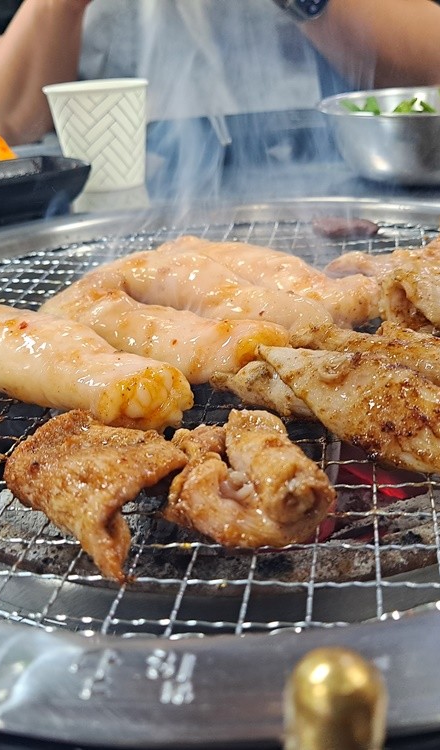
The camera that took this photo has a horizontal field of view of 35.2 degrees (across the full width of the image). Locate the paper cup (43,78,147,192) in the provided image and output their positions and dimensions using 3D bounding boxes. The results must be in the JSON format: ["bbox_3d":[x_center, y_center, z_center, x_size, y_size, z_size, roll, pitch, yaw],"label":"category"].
[{"bbox_3d":[-0.086,-0.172,0.503,0.073,0.070,0.073,-8,26,-7],"label":"paper cup"}]

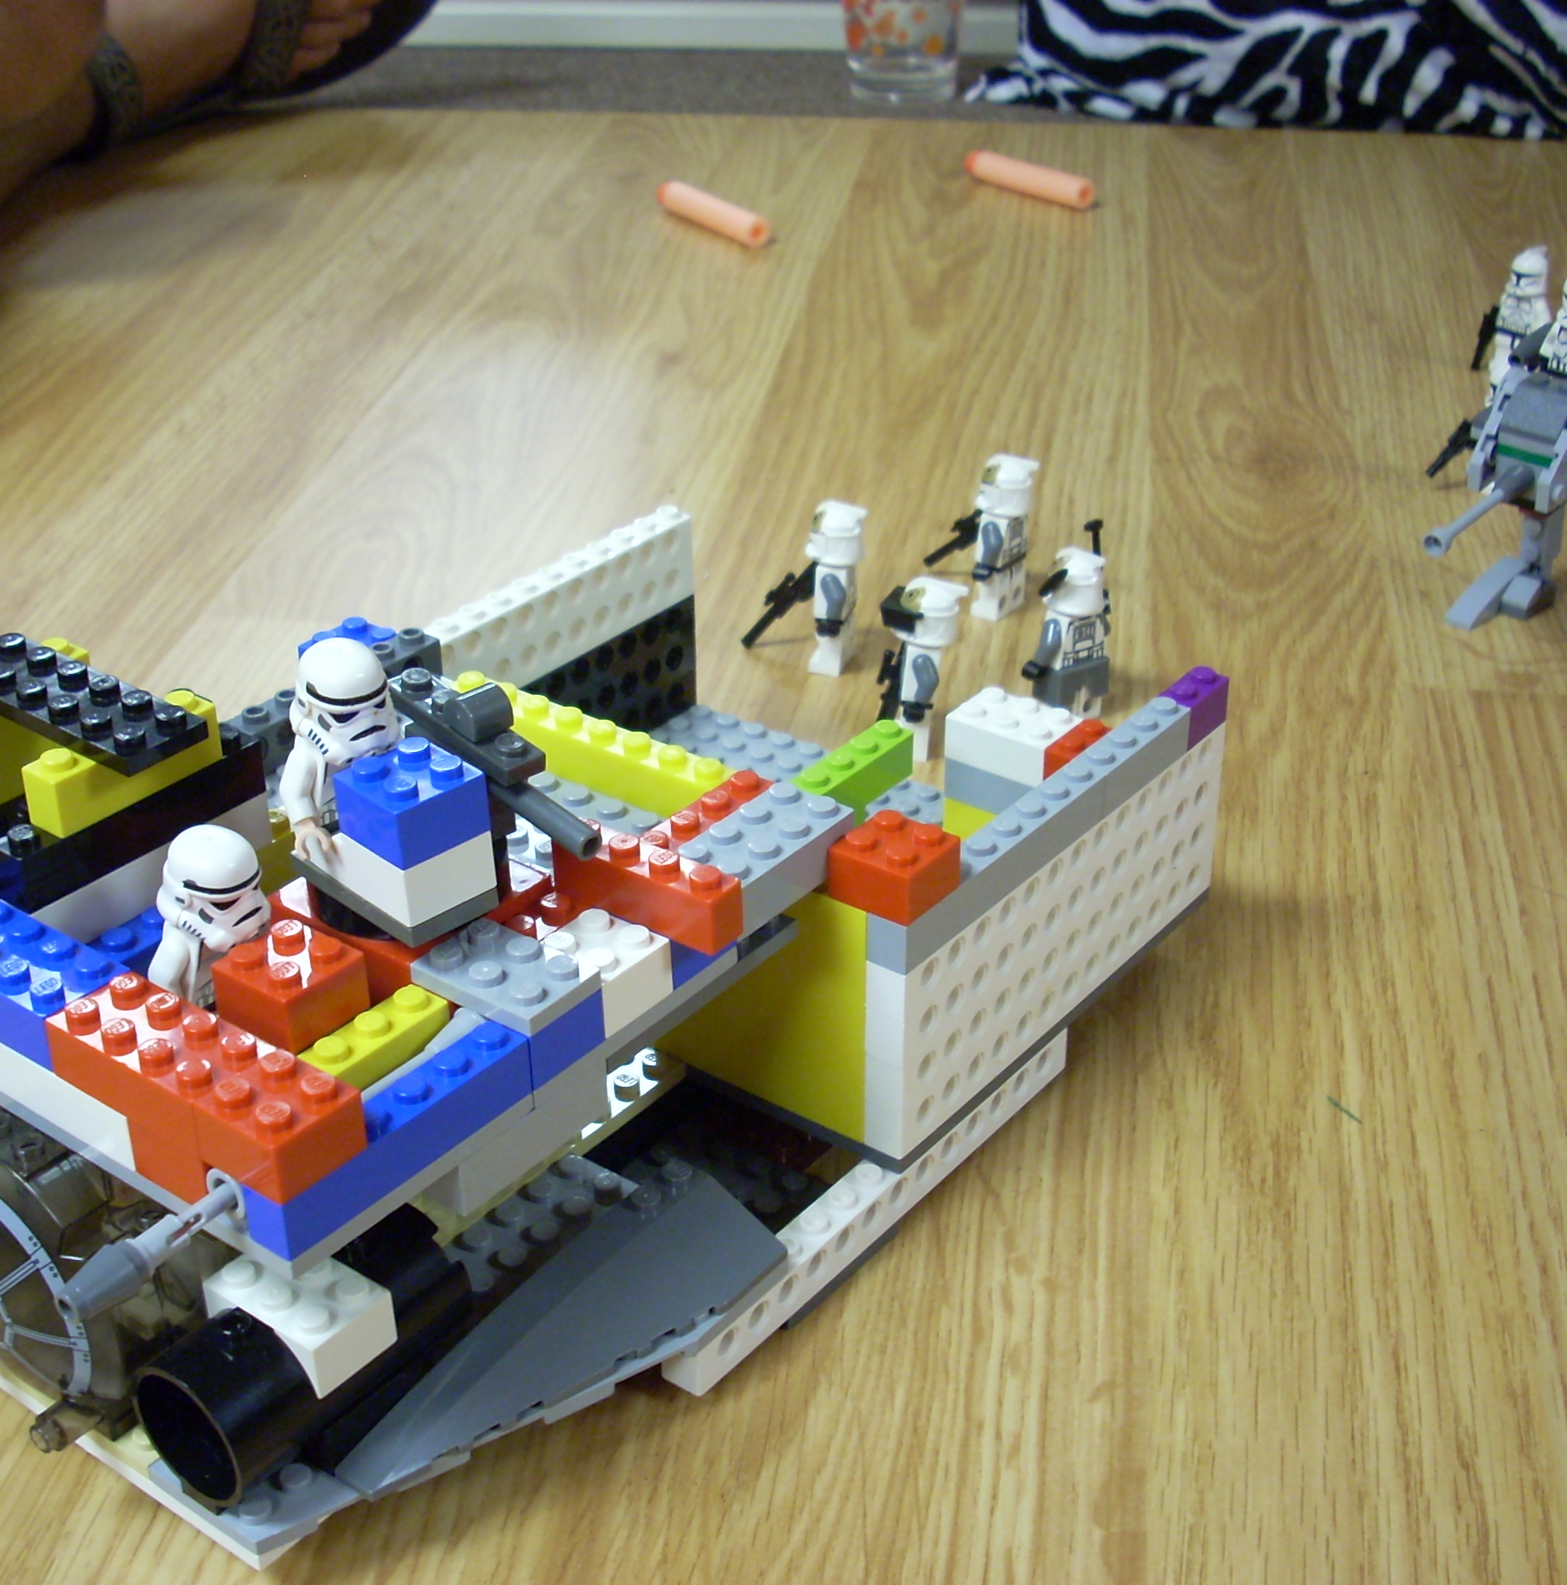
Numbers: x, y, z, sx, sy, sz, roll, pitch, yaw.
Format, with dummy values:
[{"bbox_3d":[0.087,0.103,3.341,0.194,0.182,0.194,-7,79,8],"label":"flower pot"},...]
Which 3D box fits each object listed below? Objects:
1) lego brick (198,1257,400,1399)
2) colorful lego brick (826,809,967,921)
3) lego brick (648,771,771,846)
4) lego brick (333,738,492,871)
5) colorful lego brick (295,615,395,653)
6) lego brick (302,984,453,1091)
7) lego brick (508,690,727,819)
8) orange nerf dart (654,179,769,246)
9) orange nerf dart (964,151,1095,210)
[{"bbox_3d":[-0.071,0.074,0.326,0.024,0.011,0.016,21,36,32],"label":"lego brick"},{"bbox_3d":[0.019,0.012,0.375,0.016,0.011,0.016,21,36,32],"label":"colorful lego brick"},{"bbox_3d":[-0.013,0.007,0.377,0.008,0.011,0.032,20,35,32],"label":"lego brick"},{"bbox_3d":[-0.055,0.001,0.333,0.016,0.011,0.016,-27,38,-38],"label":"lego brick"},{"bbox_3d":[-0.089,-0.027,0.470,0.016,0.011,0.016,21,36,32],"label":"colorful lego brick"},{"bbox_3d":[-0.062,0.039,0.336,0.008,0.011,0.027,20,36,32],"label":"lego brick"},{"bbox_3d":[-0.035,-0.008,0.404,0.063,0.011,0.008,20,35,32],"label":"lego brick"},{"bbox_3d":[-0.032,-0.244,0.950,0.013,0.013,0.072,-21,35,-31],"label":"orange nerf dart"},{"bbox_3d":[0.105,-0.266,0.978,0.013,0.013,0.072,-24,37,-35],"label":"orange nerf dart"}]

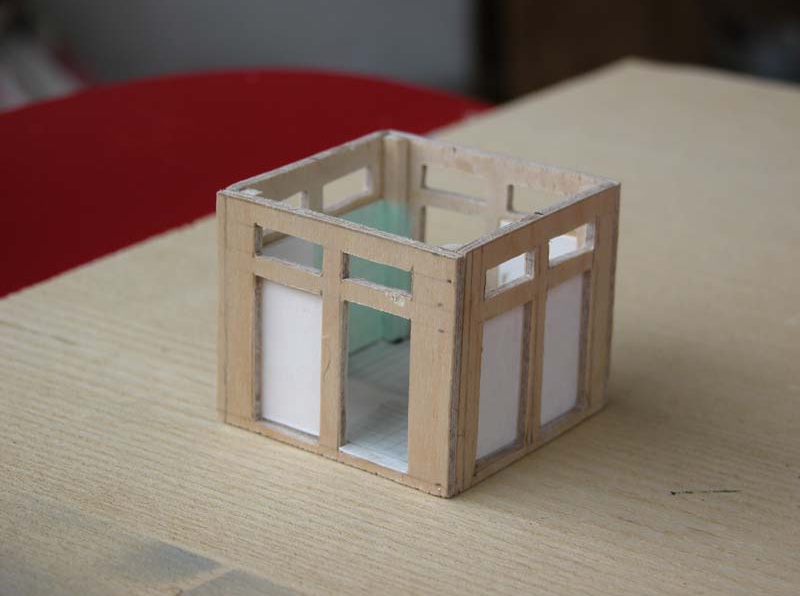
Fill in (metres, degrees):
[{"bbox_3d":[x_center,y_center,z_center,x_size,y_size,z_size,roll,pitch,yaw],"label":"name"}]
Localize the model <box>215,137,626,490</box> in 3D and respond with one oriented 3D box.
[{"bbox_3d":[0.003,0.001,0.385,0.048,0.040,0.046,16,25,34],"label":"model"}]

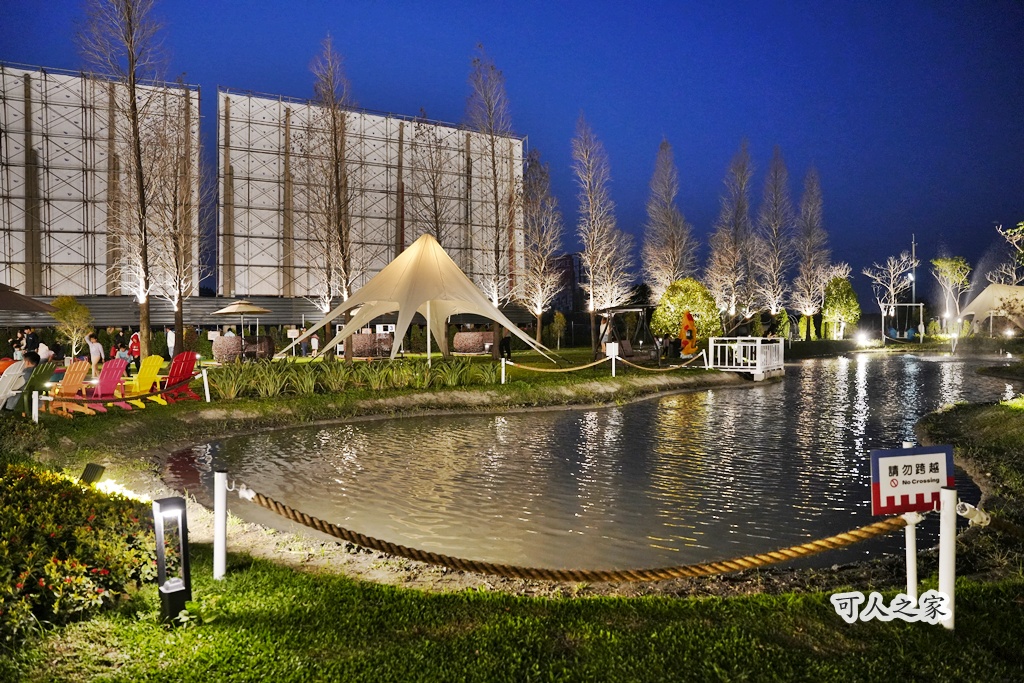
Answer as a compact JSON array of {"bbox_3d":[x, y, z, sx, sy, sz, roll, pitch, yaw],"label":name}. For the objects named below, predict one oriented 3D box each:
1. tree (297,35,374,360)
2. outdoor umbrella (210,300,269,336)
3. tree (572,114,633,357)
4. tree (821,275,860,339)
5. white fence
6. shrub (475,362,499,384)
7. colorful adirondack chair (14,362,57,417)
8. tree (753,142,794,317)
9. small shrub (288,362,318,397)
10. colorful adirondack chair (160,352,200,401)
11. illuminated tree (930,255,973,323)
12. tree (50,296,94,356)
[{"bbox_3d":[-6.684,-5.408,26.000,2.900,12.400,2.900,0,1,0],"label":"tree"},{"bbox_3d":[-12.369,-0.496,31.168,2.800,2.800,2.800,0,1,0],"label":"outdoor umbrella"},{"bbox_3d":[3.911,-4.580,29.500,2.600,10.400,2.600,0,1,0],"label":"tree"},{"bbox_3d":[27.895,-2.555,57.940,3.300,5.300,3.200,0,1,0],"label":"tree"},{"bbox_3d":[8.000,0.547,23.221,1.650,1.350,2.400,1,2,38],"label":"white fence"},{"bbox_3d":[-0.684,0.844,18.327,0.640,0.600,0.620,0,1,0],"label":"shrub"},{"bbox_3d":[-8.172,0.844,11.539,0.880,0.970,0.760,0,1,10],"label":"colorful adirondack chair"},{"bbox_3d":[18.072,-6.518,46.852,2.650,13.900,2.650,0,1,0],"label":"tree"},{"bbox_3d":[-4.612,0.829,15.100,0.720,0.730,0.700,0,1,0],"label":"small shrub"},{"bbox_3d":[-6.703,0.712,13.700,0.840,0.970,0.720,1,1,33],"label":"colorful adirondack chair"},{"bbox_3d":[37.964,-3.628,58.917,3.600,7.300,3.600,0,1,0],"label":"illuminated tree"},{"bbox_3d":[-16.416,-0.335,25.500,1.450,2.600,1.400,-1,2,-33],"label":"tree"}]

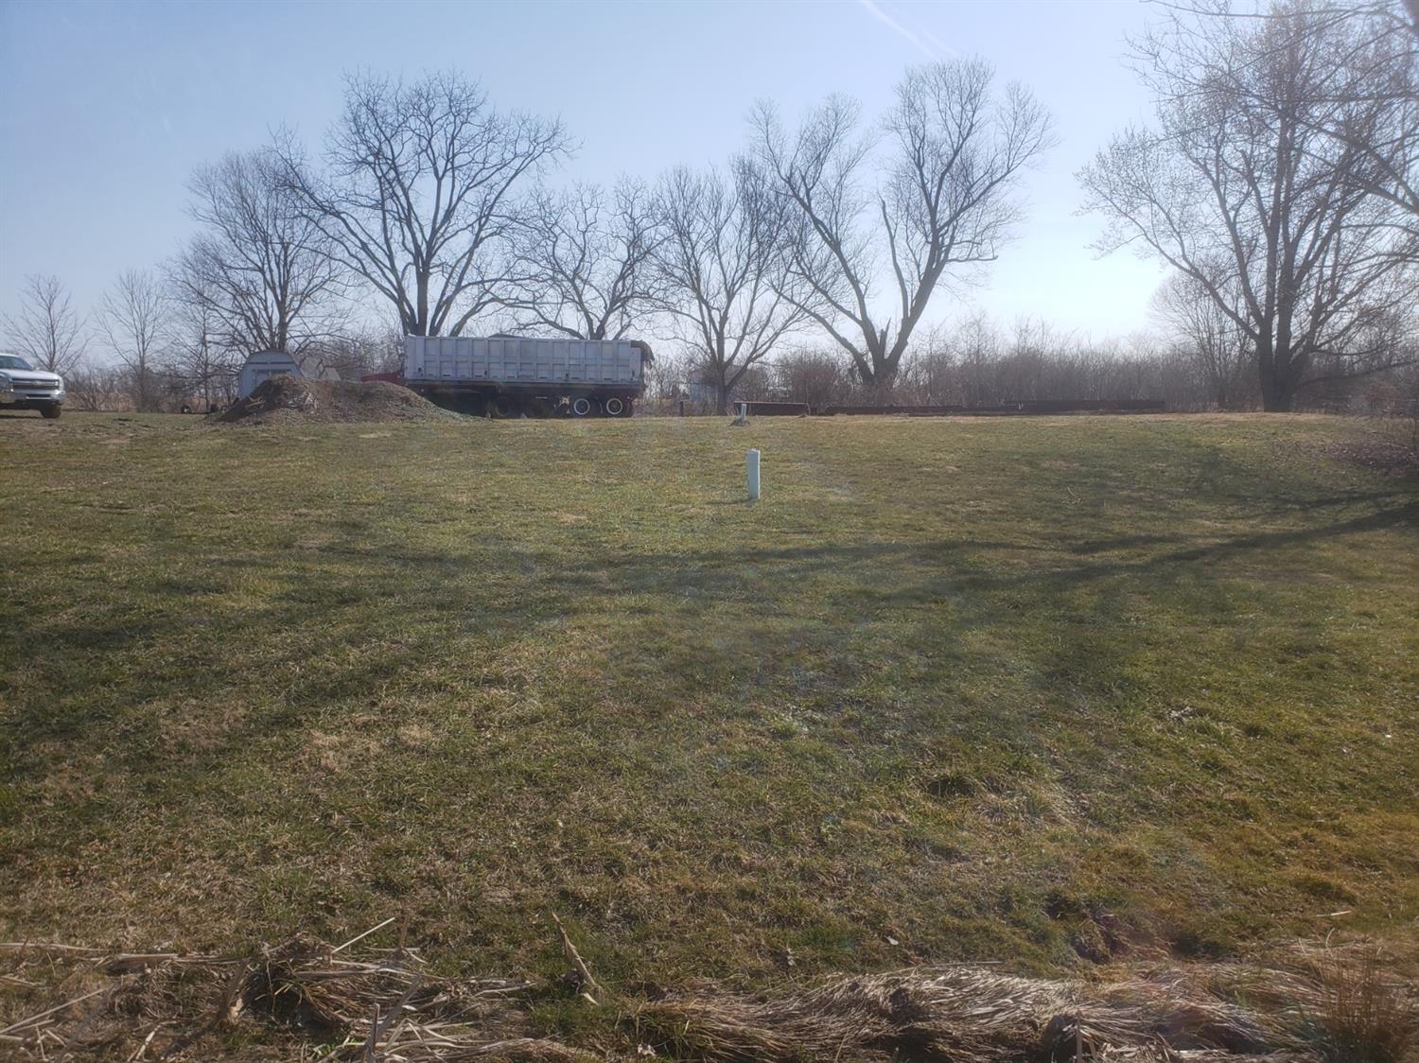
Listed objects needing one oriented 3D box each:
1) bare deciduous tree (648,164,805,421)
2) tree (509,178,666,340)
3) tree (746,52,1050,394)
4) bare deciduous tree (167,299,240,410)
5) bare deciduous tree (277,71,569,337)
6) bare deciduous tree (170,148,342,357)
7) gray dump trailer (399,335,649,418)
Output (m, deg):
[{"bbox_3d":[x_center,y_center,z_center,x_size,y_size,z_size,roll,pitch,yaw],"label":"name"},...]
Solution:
[{"bbox_3d":[1.032,-11.106,49.279,7.281,11.532,6.917,1,7,1],"label":"bare deciduous tree"},{"bbox_3d":[-5.798,-10.957,50.312,7.119,11.015,6.763,0,7,-7],"label":"tree"},{"bbox_3d":[9.724,-14.174,51.944,14.592,16.901,11.674,2,7,10],"label":"tree"},{"bbox_3d":[-27.008,-9.350,56.629,3.830,5.935,3.638,-3,8,-25],"label":"bare deciduous tree"},{"bbox_3d":[-13.862,-13.618,50.990,13.953,16.163,11.860,-1,7,-15],"label":"bare deciduous tree"},{"bbox_3d":[-24.175,-13.158,56.149,9.055,13.612,8.603,-2,8,-23],"label":"bare deciduous tree"},{"bbox_3d":[-7.183,-6.121,42.840,9.500,3.200,2.500,1,7,0],"label":"gray dump trailer"}]

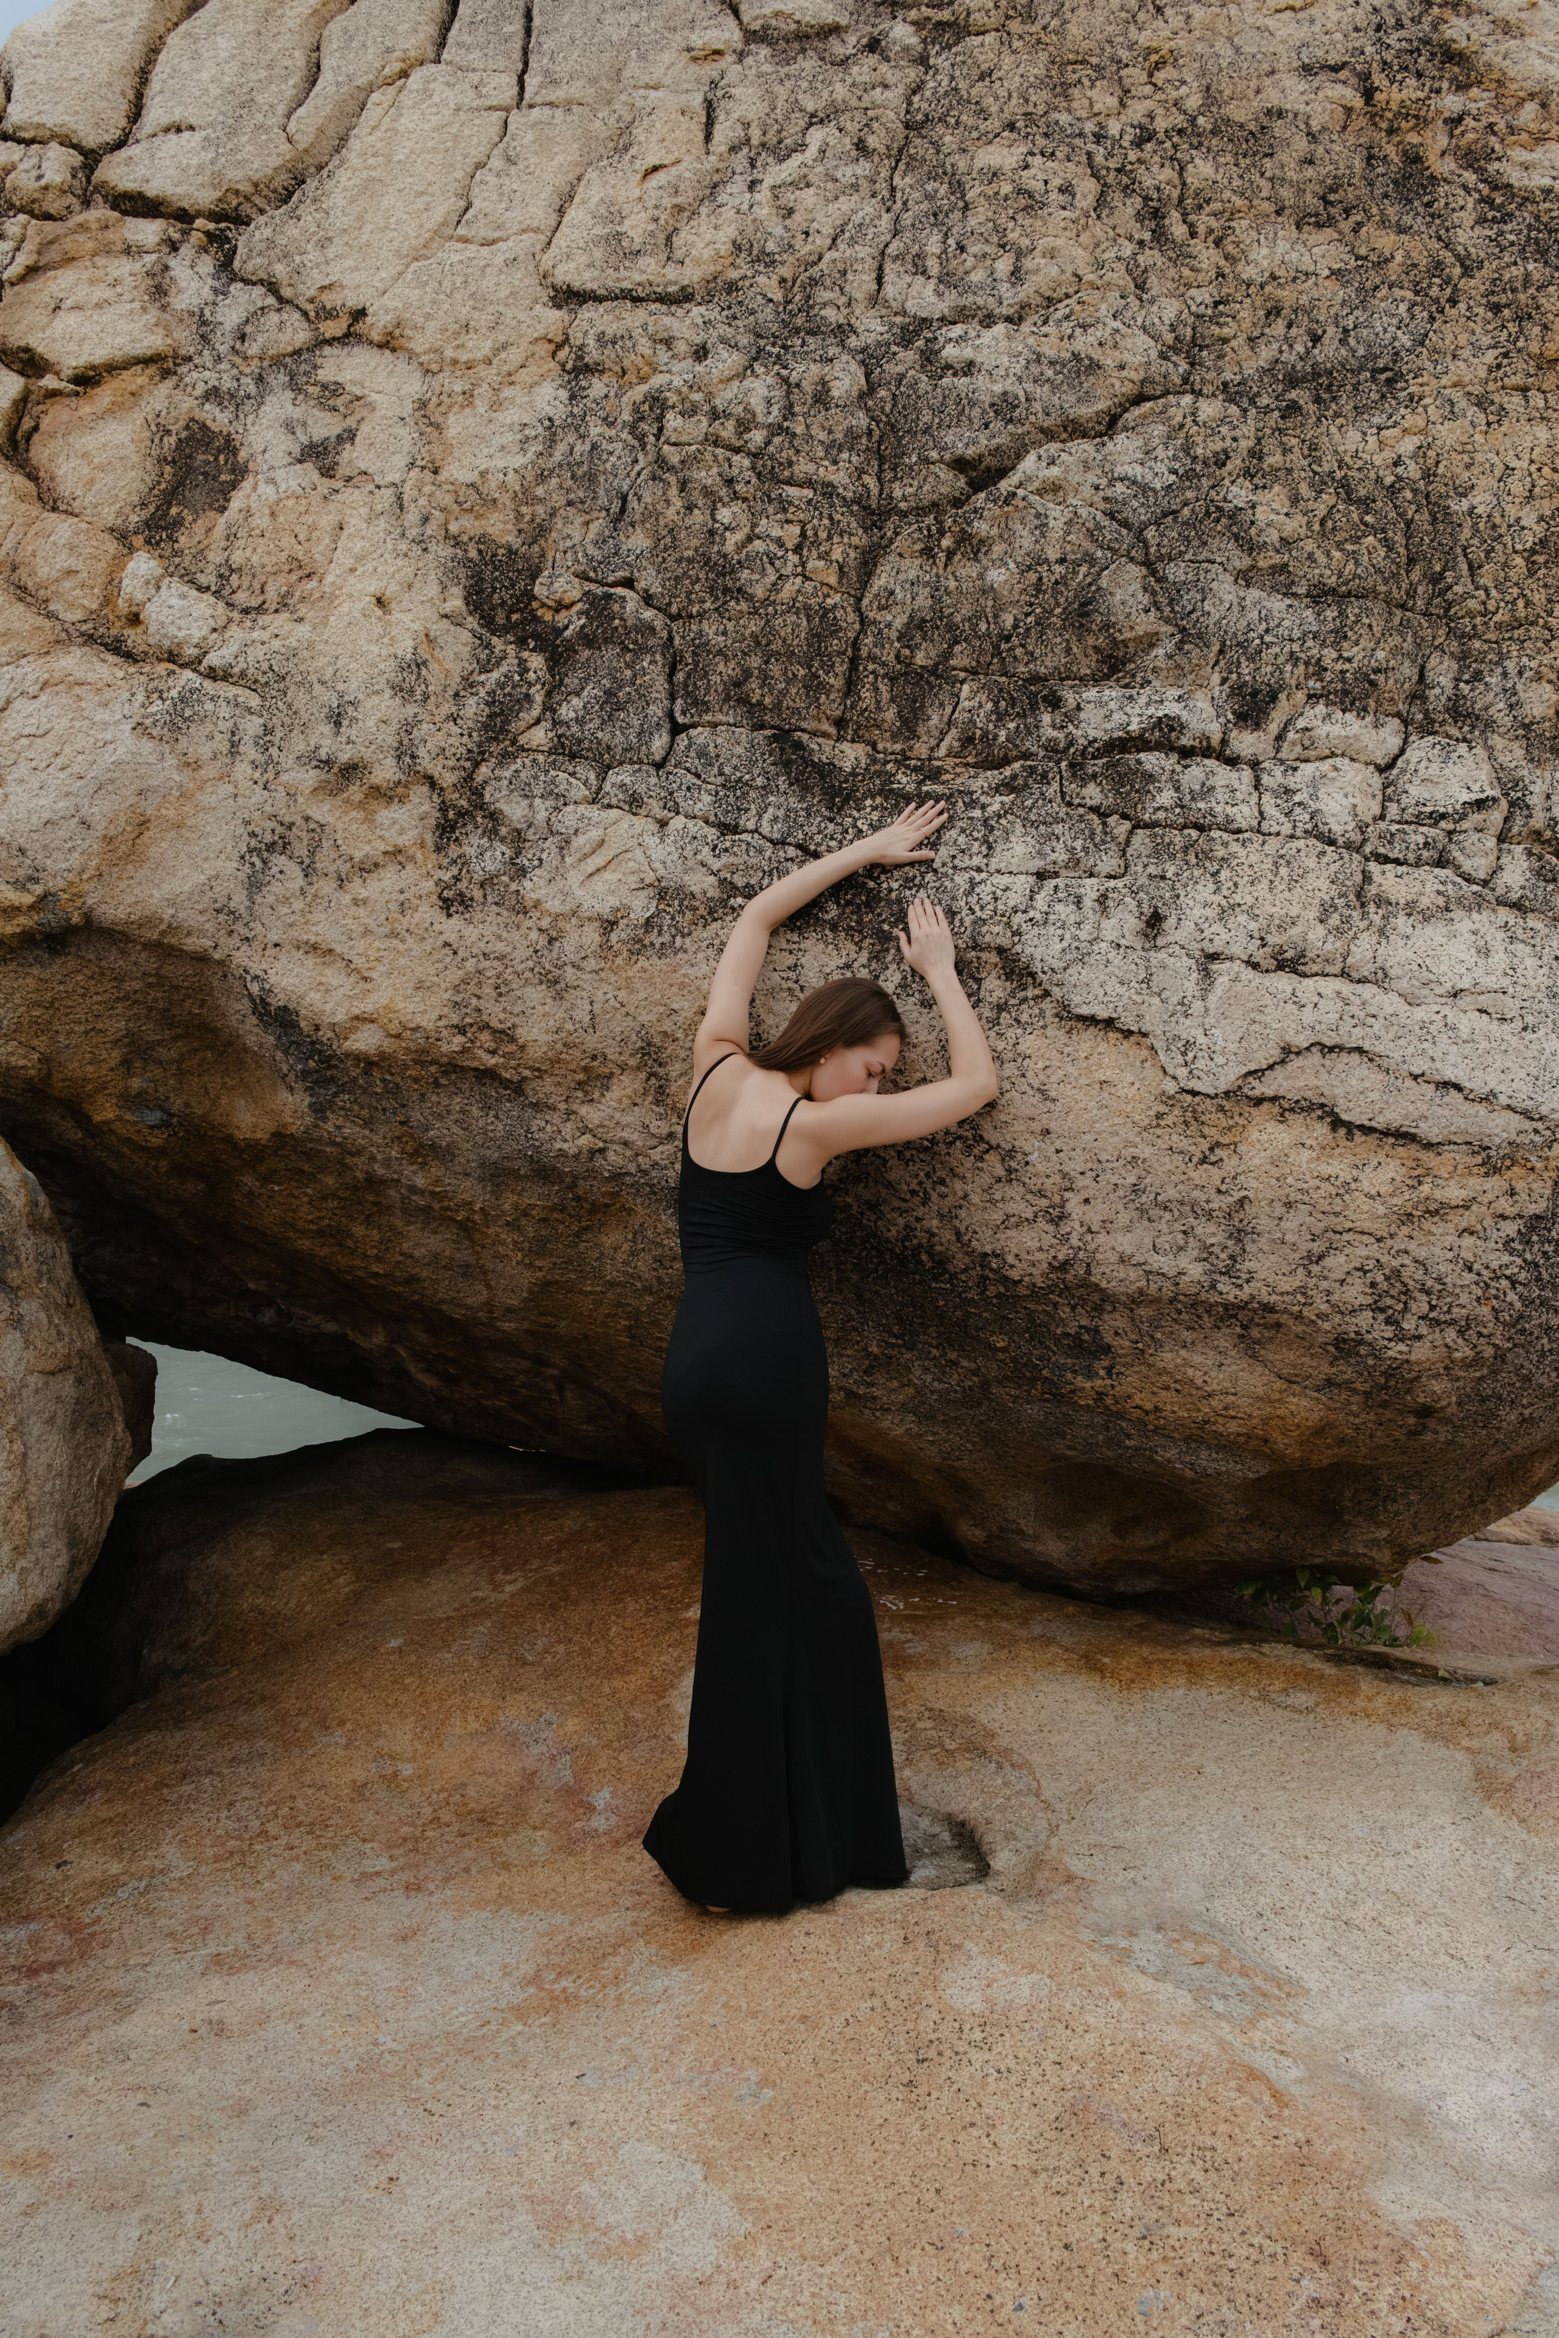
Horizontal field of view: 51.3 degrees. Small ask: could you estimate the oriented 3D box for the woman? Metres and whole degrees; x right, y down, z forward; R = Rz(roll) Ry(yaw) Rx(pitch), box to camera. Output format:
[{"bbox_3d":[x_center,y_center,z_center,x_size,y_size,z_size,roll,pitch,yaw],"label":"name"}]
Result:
[{"bbox_3d":[0.085,0.304,2.890,0.450,1.930,0.560,4,5,42],"label":"woman"}]

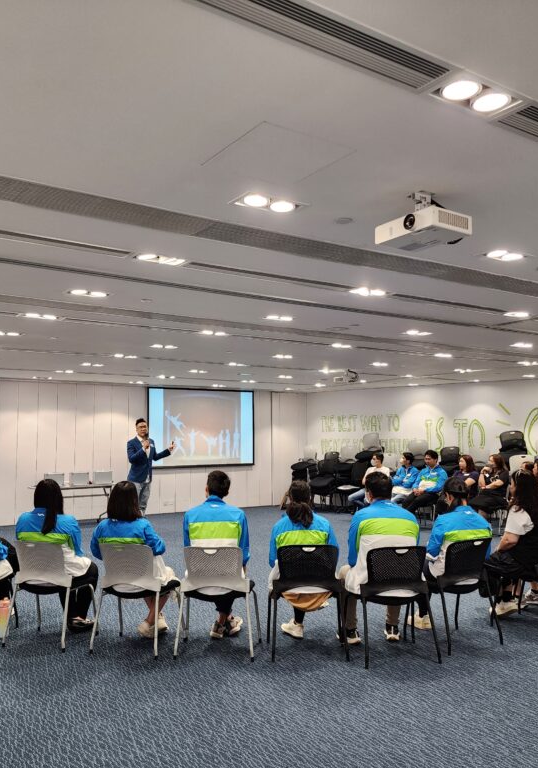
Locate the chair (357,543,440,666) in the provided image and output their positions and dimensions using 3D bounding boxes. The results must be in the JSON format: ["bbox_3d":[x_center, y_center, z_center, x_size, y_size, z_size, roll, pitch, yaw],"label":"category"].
[{"bbox_3d":[0.875,1.562,4.938,0.540,0.790,0.510,1,-5,-11],"label":"chair"}]

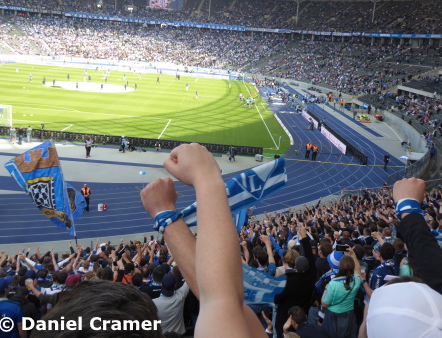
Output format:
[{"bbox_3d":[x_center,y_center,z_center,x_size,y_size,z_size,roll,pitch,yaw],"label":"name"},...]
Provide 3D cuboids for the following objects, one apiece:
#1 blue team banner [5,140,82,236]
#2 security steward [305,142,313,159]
[{"bbox_3d":[-7.022,0.796,20.700,2.400,3.700,0.800,-14,3,-19],"label":"blue team banner"},{"bbox_3d":[9.347,-2.023,55.773,0.580,1.790,0.380,6,14,7],"label":"security steward"}]

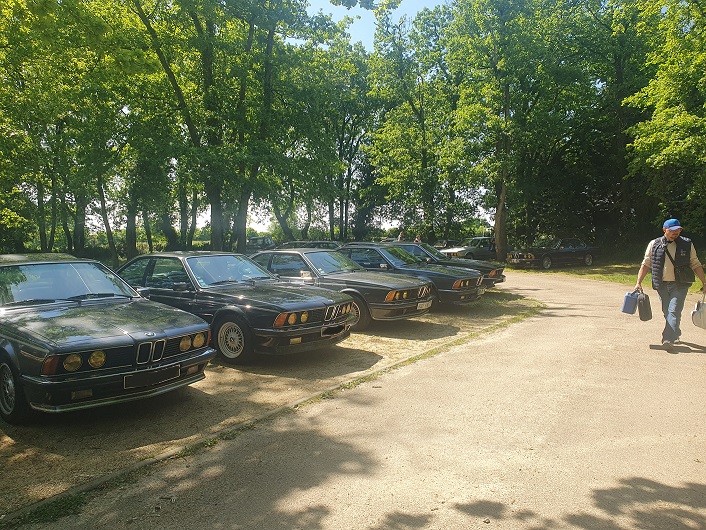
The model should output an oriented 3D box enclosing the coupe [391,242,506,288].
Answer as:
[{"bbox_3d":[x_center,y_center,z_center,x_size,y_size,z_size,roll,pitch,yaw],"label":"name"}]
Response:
[{"bbox_3d":[1.770,0.072,14.311,4.760,1.365,1.730,1,4,23],"label":"coupe"}]

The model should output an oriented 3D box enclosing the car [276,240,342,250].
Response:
[{"bbox_3d":[-1.092,-0.142,19.000,4.700,1.420,1.740,0,3,14],"label":"car"}]

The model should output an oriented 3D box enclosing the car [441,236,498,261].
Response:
[{"bbox_3d":[6.720,-0.760,28.952,4.760,1.370,1.730,-3,4,-38],"label":"car"}]

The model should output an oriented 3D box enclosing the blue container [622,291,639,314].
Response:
[{"bbox_3d":[4.065,0.549,7.772,0.165,0.310,0.220,14,9,26],"label":"blue container"}]

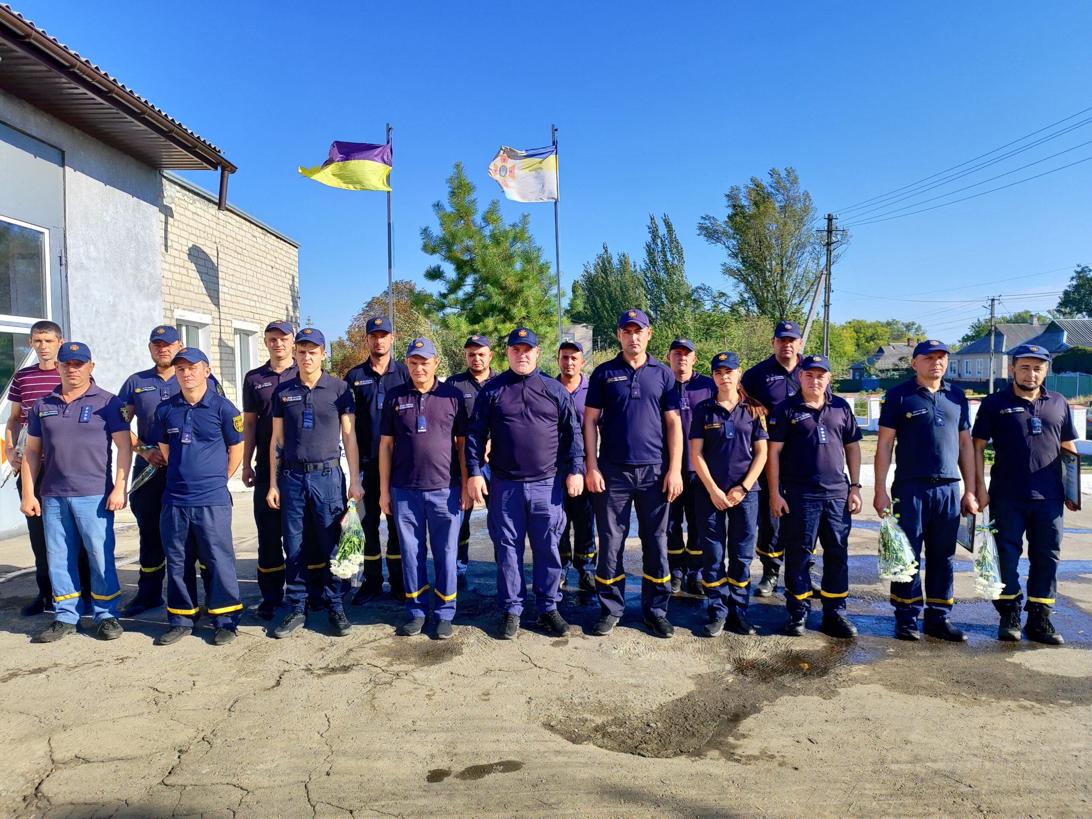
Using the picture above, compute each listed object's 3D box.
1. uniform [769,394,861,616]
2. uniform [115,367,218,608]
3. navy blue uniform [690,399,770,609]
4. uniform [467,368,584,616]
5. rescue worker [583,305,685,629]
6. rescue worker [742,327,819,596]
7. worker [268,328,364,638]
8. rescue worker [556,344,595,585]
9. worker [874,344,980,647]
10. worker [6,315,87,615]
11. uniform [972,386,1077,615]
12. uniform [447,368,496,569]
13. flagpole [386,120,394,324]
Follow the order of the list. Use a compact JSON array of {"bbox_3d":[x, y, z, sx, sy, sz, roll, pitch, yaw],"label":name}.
[{"bbox_3d":[1.662,0.596,4.683,0.550,1.387,0.340,0,3,6],"label":"uniform"},{"bbox_3d":[-2.481,0.503,4.998,0.570,1.550,0.360,0,3,-5],"label":"uniform"},{"bbox_3d":[1.108,0.584,4.584,0.470,1.330,0.300,0,3,8],"label":"navy blue uniform"},{"bbox_3d":[-0.125,0.499,4.531,0.690,1.491,0.380,0,3,-2],"label":"uniform"},{"bbox_3d":[0.528,0.371,4.568,0.590,1.942,0.370,0,3,2],"label":"rescue worker"},{"bbox_3d":[1.685,0.320,5.313,0.620,1.884,0.400,0,3,7],"label":"rescue worker"},{"bbox_3d":[-1.407,0.432,4.581,0.530,1.843,0.360,0,3,0],"label":"worker"},{"bbox_3d":[0.208,0.395,5.523,0.540,1.798,0.360,0,3,0],"label":"rescue worker"},{"bbox_3d":[2.244,0.461,4.490,0.550,1.752,0.370,0,3,3],"label":"worker"},{"bbox_3d":[-3.240,0.363,4.903,0.540,1.882,0.380,0,3,-5],"label":"worker"},{"bbox_3d":[2.790,0.534,4.410,0.590,1.342,0.330,0,3,6],"label":"uniform"},{"bbox_3d":[-0.510,0.453,5.553,0.510,1.530,0.320,0,3,0],"label":"uniform"},{"bbox_3d":[-2.609,-1.910,12.721,0.090,5.726,0.080,0,3,0],"label":"flagpole"}]

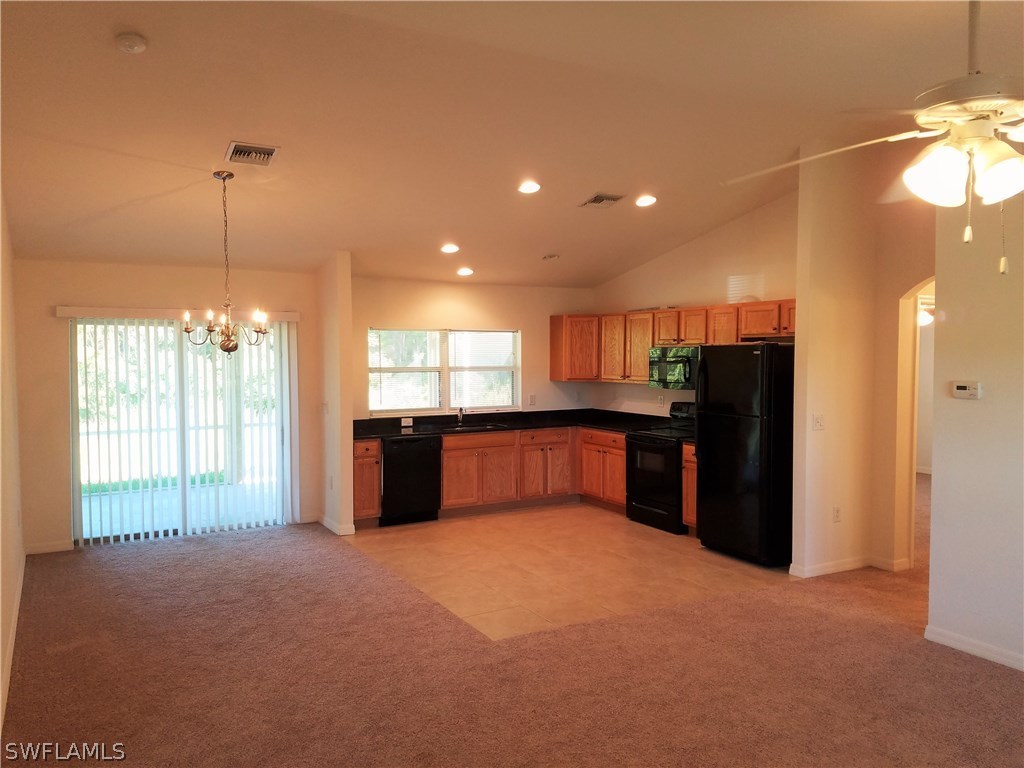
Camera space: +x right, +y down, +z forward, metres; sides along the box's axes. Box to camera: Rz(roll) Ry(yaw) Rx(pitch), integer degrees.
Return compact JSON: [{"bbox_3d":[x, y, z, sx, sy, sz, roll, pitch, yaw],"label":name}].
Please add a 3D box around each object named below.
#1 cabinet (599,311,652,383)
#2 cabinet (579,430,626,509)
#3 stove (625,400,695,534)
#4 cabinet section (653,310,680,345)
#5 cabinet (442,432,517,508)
[{"bbox_3d":[1.362,-0.392,8.389,0.325,0.748,0.845,-2,3,-31],"label":"cabinet"},{"bbox_3d":[1.224,0.877,8.386,0.620,0.776,0.897,-1,3,-29],"label":"cabinet"},{"bbox_3d":[1.623,0.806,7.643,0.652,1.165,0.765,-2,3,-31],"label":"stove"},{"bbox_3d":[1.675,-0.557,7.772,0.330,0.378,0.381,-2,3,-30],"label":"cabinet section"},{"bbox_3d":[-0.458,0.885,8.302,0.902,0.776,0.620,-1,3,-29],"label":"cabinet"}]

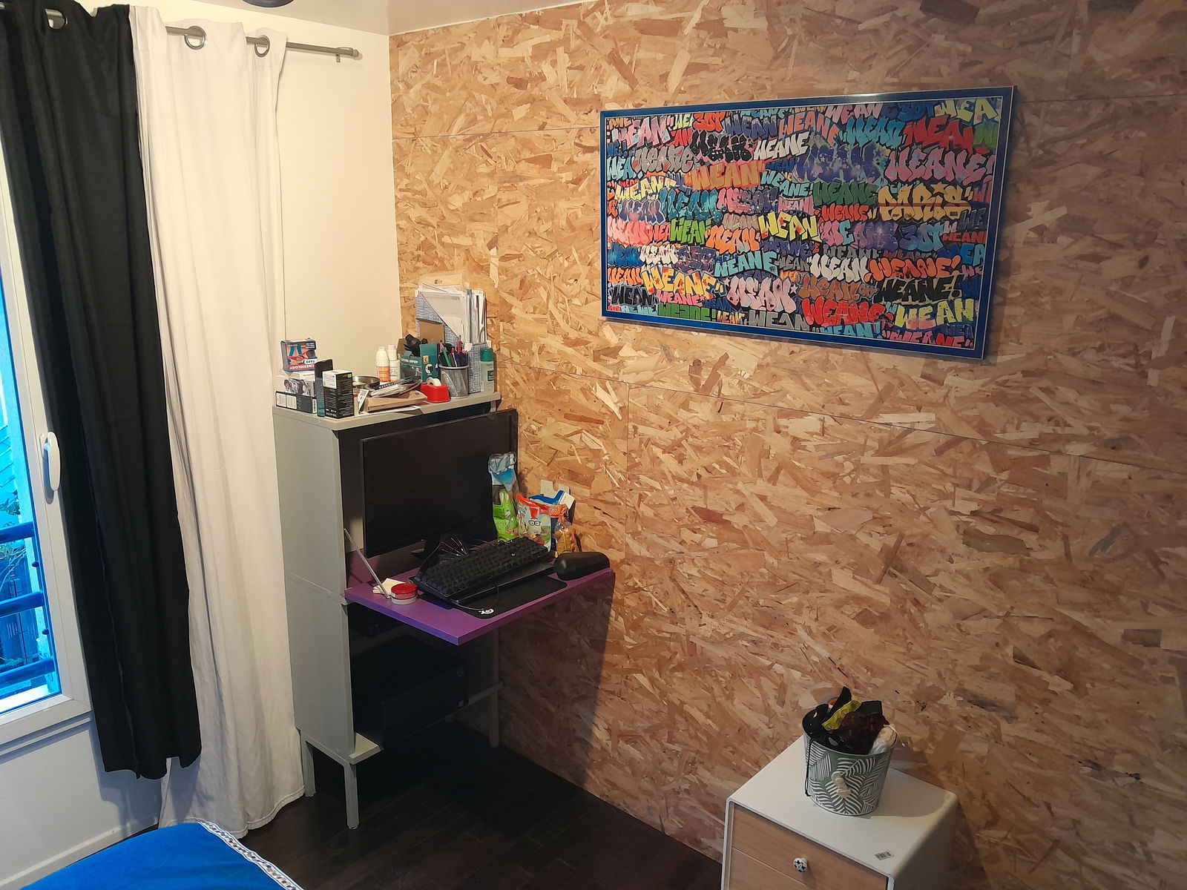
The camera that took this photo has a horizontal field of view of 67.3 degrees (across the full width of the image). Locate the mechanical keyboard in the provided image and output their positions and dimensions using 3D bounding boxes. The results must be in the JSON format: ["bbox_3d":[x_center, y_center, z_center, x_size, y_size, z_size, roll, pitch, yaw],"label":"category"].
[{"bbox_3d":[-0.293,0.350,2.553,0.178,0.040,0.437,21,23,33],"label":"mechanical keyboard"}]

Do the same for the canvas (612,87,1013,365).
[{"bbox_3d":[0.423,-0.525,2.093,1.010,0.532,0.025,12,18,37],"label":"canvas"}]

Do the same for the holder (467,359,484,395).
[{"bbox_3d":[-0.393,-0.223,2.790,0.075,0.115,0.066,12,18,37],"label":"holder"}]

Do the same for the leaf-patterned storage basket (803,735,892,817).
[{"bbox_3d":[0.577,0.722,2.033,0.207,0.170,0.207,12,18,37],"label":"leaf-patterned storage basket"}]

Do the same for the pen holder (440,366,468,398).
[{"bbox_3d":[-0.425,-0.196,2.728,0.090,0.095,0.090,1,14,0],"label":"pen holder"}]

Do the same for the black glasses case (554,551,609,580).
[{"bbox_3d":[-0.035,0.343,2.580,0.152,0.056,0.072,-12,20,-42],"label":"black glasses case"}]

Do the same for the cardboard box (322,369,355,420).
[{"bbox_3d":[-0.695,-0.138,2.430,0.054,0.120,0.057,10,17,32],"label":"cardboard box"}]

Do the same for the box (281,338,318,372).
[{"bbox_3d":[-0.839,-0.256,2.545,0.088,0.090,0.050,-9,17,-34],"label":"box"}]

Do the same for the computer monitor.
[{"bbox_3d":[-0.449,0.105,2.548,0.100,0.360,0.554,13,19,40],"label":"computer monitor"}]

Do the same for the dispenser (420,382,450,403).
[{"bbox_3d":[-0.479,-0.162,2.672,0.085,0.056,0.050,14,19,42],"label":"dispenser"}]

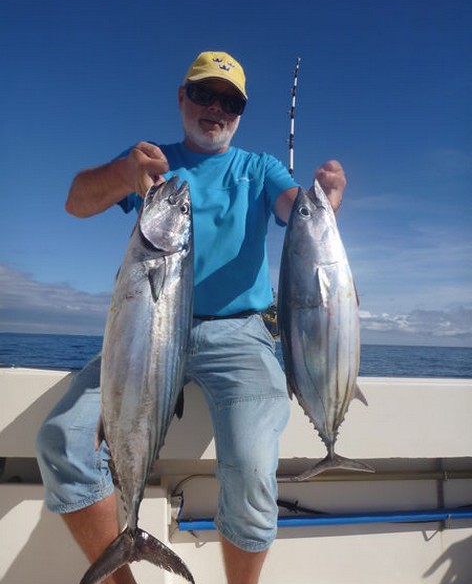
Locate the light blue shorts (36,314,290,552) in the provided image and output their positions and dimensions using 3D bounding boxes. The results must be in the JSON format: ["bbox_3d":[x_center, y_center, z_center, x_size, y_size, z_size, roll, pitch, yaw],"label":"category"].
[{"bbox_3d":[-0.155,0.292,1.280,0.580,0.530,0.440,1,-6,7],"label":"light blue shorts"}]

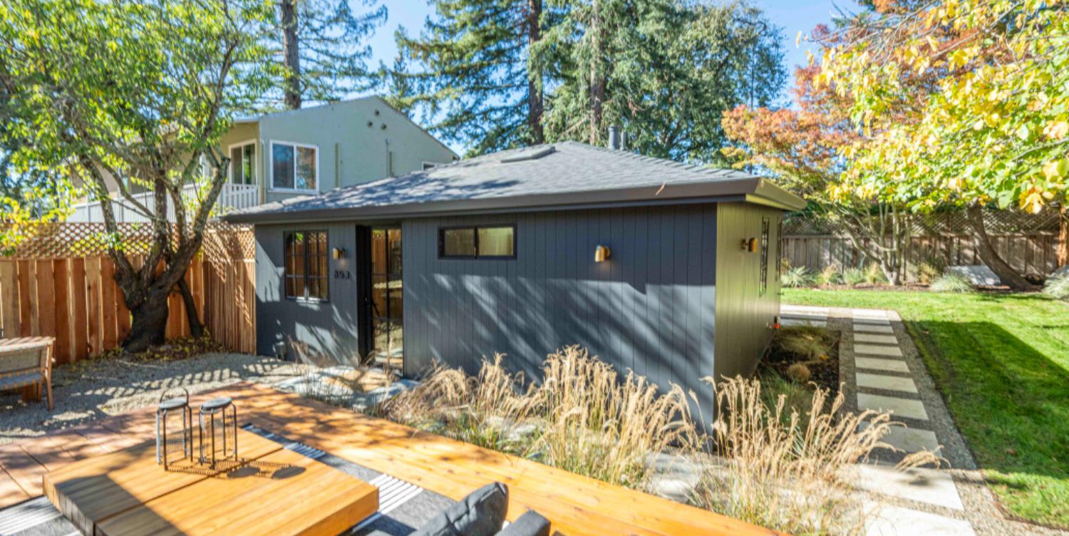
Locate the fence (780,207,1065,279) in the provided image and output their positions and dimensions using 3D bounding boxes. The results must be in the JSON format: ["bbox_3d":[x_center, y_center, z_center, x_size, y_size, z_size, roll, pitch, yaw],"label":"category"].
[{"bbox_3d":[11.860,-0.734,15.436,7.541,2.270,0.120,1,4,32],"label":"fence"}]

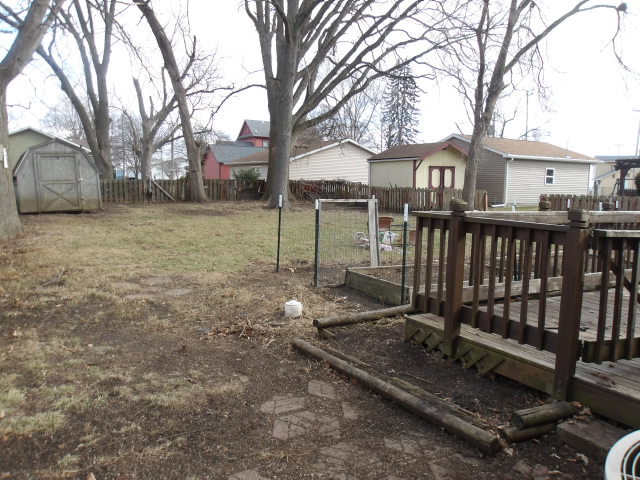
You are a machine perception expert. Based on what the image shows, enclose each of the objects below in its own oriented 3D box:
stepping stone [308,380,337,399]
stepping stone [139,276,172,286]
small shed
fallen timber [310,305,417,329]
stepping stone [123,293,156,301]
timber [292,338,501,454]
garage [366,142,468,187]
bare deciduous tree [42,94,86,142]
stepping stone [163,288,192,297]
[{"bbox_3d":[0.017,1.054,3.464,0.180,0.050,0.185,3,8,14],"label":"stepping stone"},{"bbox_3d":[-2.493,0.634,7.564,0.470,0.050,0.500,-1,7,-18],"label":"stepping stone"},{"bbox_3d":[-9.633,-2.411,18.277,2.650,2.530,2.900,-3,9,-30],"label":"small shed"},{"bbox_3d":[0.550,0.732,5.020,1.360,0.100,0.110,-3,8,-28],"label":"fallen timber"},{"bbox_3d":[-2.157,0.693,5.968,0.350,0.050,0.300,1,7,0],"label":"stepping stone"},{"bbox_3d":[0.405,1.133,3.948,0.115,0.090,2.218,-4,9,-35],"label":"timber"},{"bbox_3d":[5.638,-3.660,28.601,3.600,3.341,5.820,-1,8,-21],"label":"garage"},{"bbox_3d":[-24.439,-9.607,48.562,4.620,8.650,4.620,1,7,0],"label":"bare deciduous tree"},{"bbox_3d":[-1.771,0.667,6.205,0.330,0.050,0.320,1,7,0],"label":"stepping stone"}]

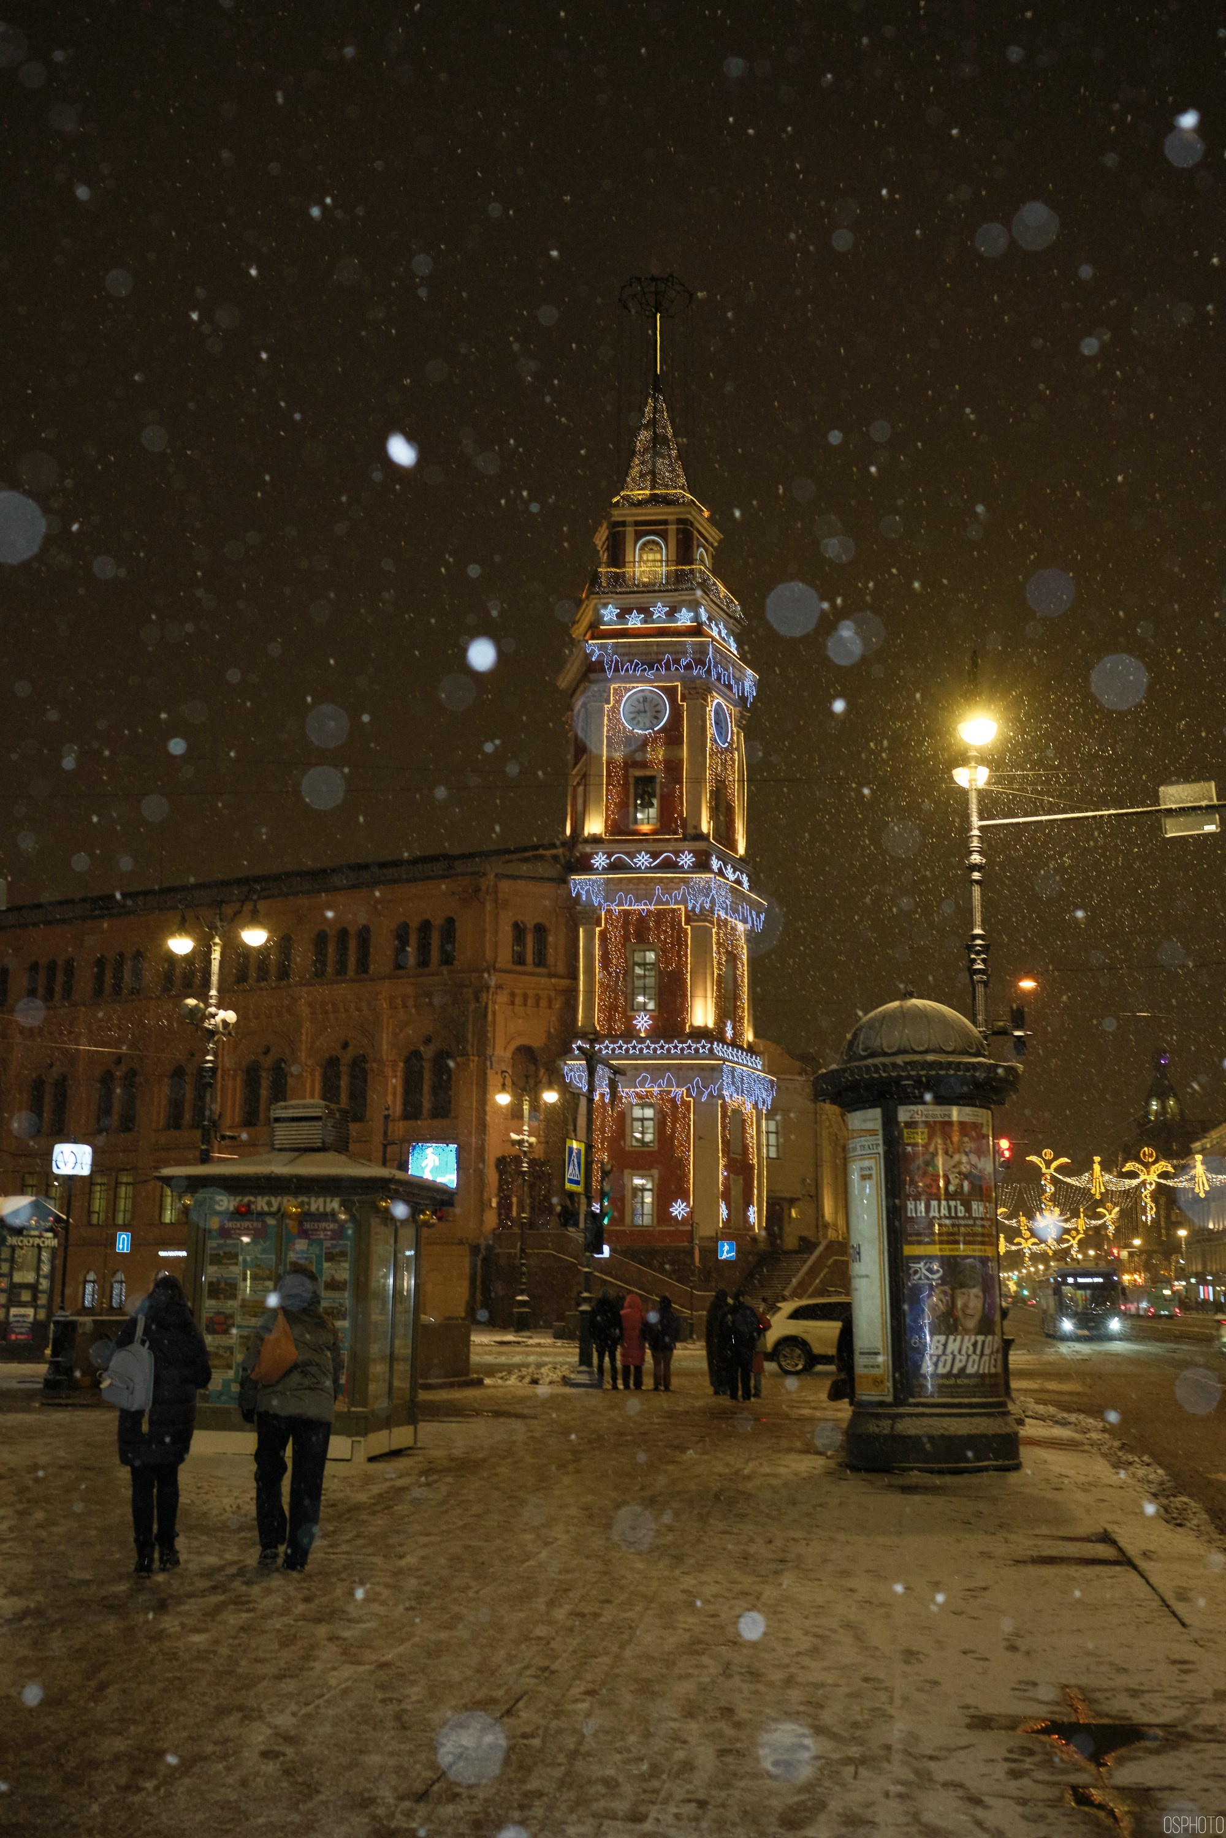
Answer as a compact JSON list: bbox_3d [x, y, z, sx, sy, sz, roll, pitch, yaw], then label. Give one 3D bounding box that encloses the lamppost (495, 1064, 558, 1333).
[{"bbox_3d":[-3.380,11.165,71.731,2.550,10.600,0.900,-4,-13,20],"label":"lamppost"}]

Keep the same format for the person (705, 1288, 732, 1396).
[{"bbox_3d":[1.835,7.185,30.373,0.540,1.750,0.420,-2,-12,12],"label":"person"}]

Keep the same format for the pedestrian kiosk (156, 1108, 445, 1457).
[{"bbox_3d":[-3.308,3.985,19.493,2.550,3.500,2.700,-1,-12,8],"label":"pedestrian kiosk"}]

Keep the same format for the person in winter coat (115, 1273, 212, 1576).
[{"bbox_3d":[-2.726,3.043,10.799,0.560,1.720,0.470,1,-12,-4],"label":"person in winter coat"}]

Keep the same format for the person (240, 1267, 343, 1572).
[{"bbox_3d":[-1.973,3.055,10.951,0.570,1.770,0.440,1,-12,-4],"label":"person"}]

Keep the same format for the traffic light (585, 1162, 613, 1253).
[{"bbox_3d":[-0.272,5.475,33.801,0.500,1.650,0.450,-2,-12,10],"label":"traffic light"}]

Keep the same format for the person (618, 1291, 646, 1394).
[{"bbox_3d":[0.349,7.451,31.481,0.500,1.650,0.380,0,-12,5],"label":"person"}]

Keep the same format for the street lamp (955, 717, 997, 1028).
[{"bbox_3d":[4.878,1.685,23.779,0.750,9.900,2.200,0,-12,0],"label":"street lamp"}]

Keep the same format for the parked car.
[{"bbox_3d":[5.617,9.381,40.185,4.720,1.690,1.900,-2,-12,15],"label":"parked car"}]

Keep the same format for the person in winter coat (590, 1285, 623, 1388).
[{"bbox_3d":[-0.119,7.708,32.711,0.600,1.780,0.400,0,-12,0],"label":"person in winter coat"}]

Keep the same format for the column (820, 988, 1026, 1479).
[{"bbox_3d":[3.193,3.161,18.471,2.100,4.750,2.100,-3,-12,9],"label":"column"}]

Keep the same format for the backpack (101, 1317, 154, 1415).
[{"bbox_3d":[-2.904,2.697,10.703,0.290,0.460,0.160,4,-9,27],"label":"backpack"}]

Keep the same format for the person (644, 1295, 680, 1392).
[{"bbox_3d":[0.904,7.743,32.603,0.600,1.680,0.400,0,-12,0],"label":"person"}]

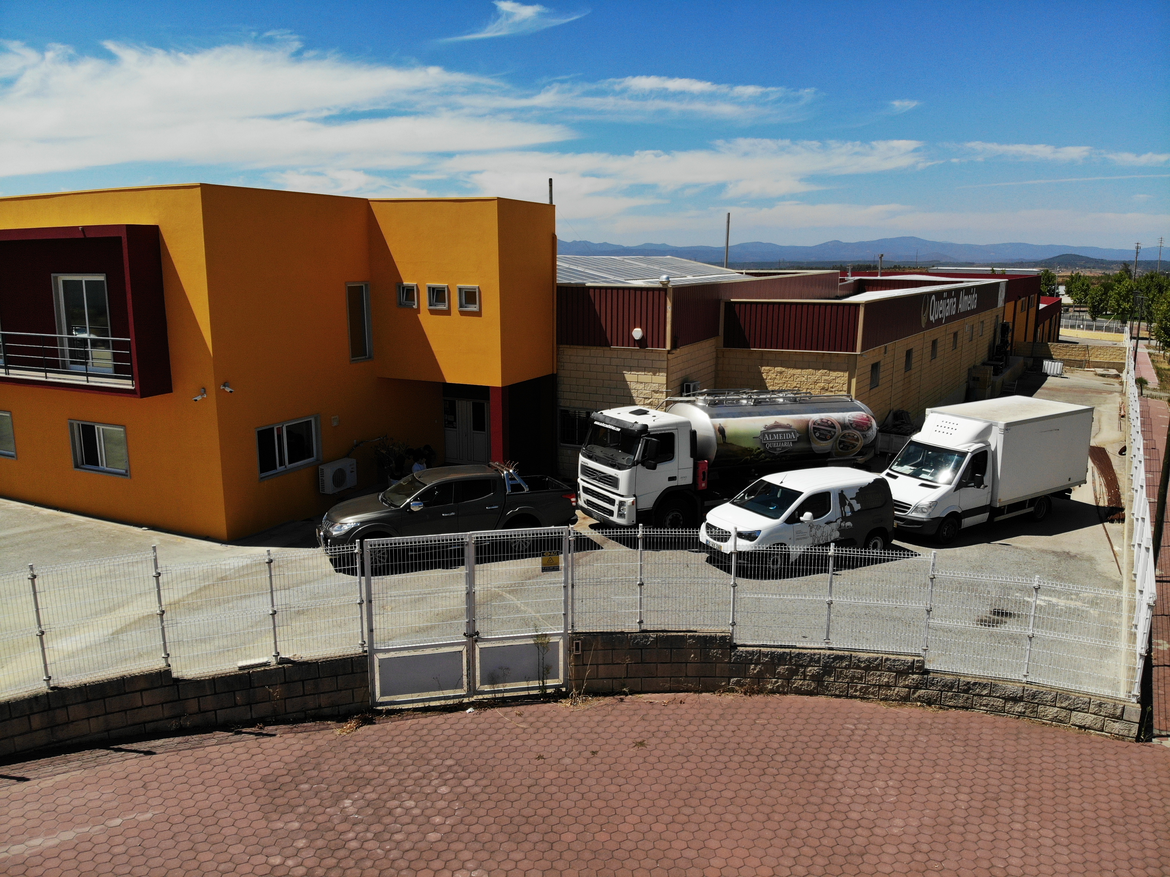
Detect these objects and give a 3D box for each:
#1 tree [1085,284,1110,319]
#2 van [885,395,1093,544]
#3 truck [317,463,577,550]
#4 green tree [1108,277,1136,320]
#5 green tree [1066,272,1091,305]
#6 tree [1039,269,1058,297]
[{"bbox_3d":[54.880,-14.560,86.870,2.900,4.110,2.900,8,14,31],"label":"tree"},{"bbox_3d":[10.074,0.725,20.830,6.480,2.830,2.140,-7,14,-30],"label":"van"},{"bbox_3d":[-2.920,1.612,17.740,5.300,1.790,1.840,-4,13,-20],"label":"truck"},{"bbox_3d":[56.740,-14.650,85.830,3.100,4.680,3.100,8,15,32],"label":"green tree"},{"bbox_3d":[58.800,-17.230,96.520,3.200,5.040,3.200,7,14,30],"label":"green tree"},{"bbox_3d":[66.780,-22.010,116.970,3.000,4.930,3.000,7,14,29],"label":"tree"}]

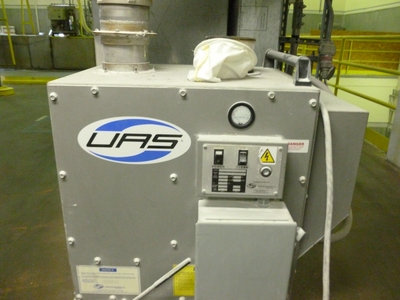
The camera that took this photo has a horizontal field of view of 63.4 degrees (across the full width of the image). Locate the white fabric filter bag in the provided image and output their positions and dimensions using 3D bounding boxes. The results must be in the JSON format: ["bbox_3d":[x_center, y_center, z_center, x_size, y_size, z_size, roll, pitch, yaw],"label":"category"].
[{"bbox_3d":[0.086,-0.309,1.100,0.251,0.126,0.250,1,20,0],"label":"white fabric filter bag"}]

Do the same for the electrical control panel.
[{"bbox_3d":[0.117,0.050,0.944,0.249,0.169,0.065,1,20,0],"label":"electrical control panel"}]

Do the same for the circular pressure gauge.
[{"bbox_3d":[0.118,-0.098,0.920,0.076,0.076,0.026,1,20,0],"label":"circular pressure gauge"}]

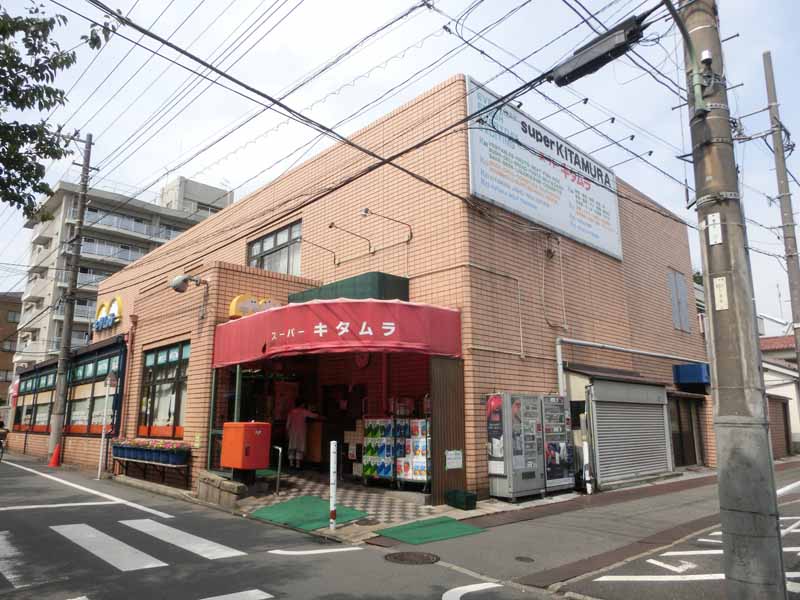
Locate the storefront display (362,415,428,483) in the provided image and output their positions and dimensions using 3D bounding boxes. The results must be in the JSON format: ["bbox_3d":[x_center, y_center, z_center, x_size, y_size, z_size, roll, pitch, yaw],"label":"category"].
[{"bbox_3d":[0.071,2.927,10.806,0.420,1.250,1.850,11,-17,-42],"label":"storefront display"}]

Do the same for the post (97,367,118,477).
[{"bbox_3d":[-7.646,3.201,14.471,0.350,2.850,0.150,11,-17,-42],"label":"post"}]

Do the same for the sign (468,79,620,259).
[{"bbox_3d":[3.655,-2.804,13.151,6.220,2.600,0.180,11,-17,-42],"label":"sign"}]

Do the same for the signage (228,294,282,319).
[{"bbox_3d":[-3.251,0.169,12.718,1.270,0.600,0.240,12,-17,-43],"label":"signage"}]

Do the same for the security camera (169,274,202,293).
[{"bbox_3d":[-4.765,-0.360,12.276,0.680,0.360,0.340,11,-17,-42],"label":"security camera"}]

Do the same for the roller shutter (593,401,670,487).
[{"bbox_3d":[5.467,3.275,12.879,3.600,1.700,0.150,11,-17,-42],"label":"roller shutter"}]

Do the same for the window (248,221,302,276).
[{"bbox_3d":[-3.733,-1.182,16.279,0.180,1.750,3.100,11,-17,-42],"label":"window"}]

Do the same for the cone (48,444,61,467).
[{"bbox_3d":[-11.504,5.179,18.570,0.370,0.690,0.370,7,-14,-30],"label":"cone"}]

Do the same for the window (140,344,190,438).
[{"bbox_3d":[-5.818,2.255,13.688,0.180,2.250,3.000,11,-17,-42],"label":"window"}]

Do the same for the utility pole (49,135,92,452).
[{"bbox_3d":[-12.960,-0.529,21.981,0.380,13.335,0.380,10,-17,-42],"label":"utility pole"}]

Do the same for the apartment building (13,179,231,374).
[{"bbox_3d":[-27.126,1.721,56.507,18.500,24.700,11.800,12,-17,-43],"label":"apartment building"}]

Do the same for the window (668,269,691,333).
[{"bbox_3d":[9.326,0.042,18.441,1.420,2.000,0.100,12,-17,-43],"label":"window"}]

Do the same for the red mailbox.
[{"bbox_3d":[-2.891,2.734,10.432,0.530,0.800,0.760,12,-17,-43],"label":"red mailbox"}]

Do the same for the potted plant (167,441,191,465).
[{"bbox_3d":[-4.810,3.344,12.044,0.330,0.480,0.450,12,-17,-43],"label":"potted plant"}]

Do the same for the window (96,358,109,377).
[{"bbox_3d":[-9.238,2.093,17.233,0.080,0.500,1.050,12,-17,-43],"label":"window"}]

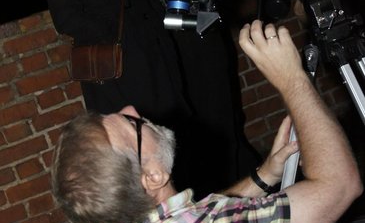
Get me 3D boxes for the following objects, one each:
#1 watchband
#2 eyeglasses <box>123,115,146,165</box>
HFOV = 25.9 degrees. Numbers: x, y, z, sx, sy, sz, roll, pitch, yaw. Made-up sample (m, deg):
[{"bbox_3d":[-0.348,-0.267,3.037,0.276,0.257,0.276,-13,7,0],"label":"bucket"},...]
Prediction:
[{"bbox_3d":[0.173,0.148,1.700,0.022,0.058,0.066,-36,0,16],"label":"watchband"},{"bbox_3d":[-0.099,0.077,1.420,0.045,0.145,0.140,0,-2,-35],"label":"eyeglasses"}]

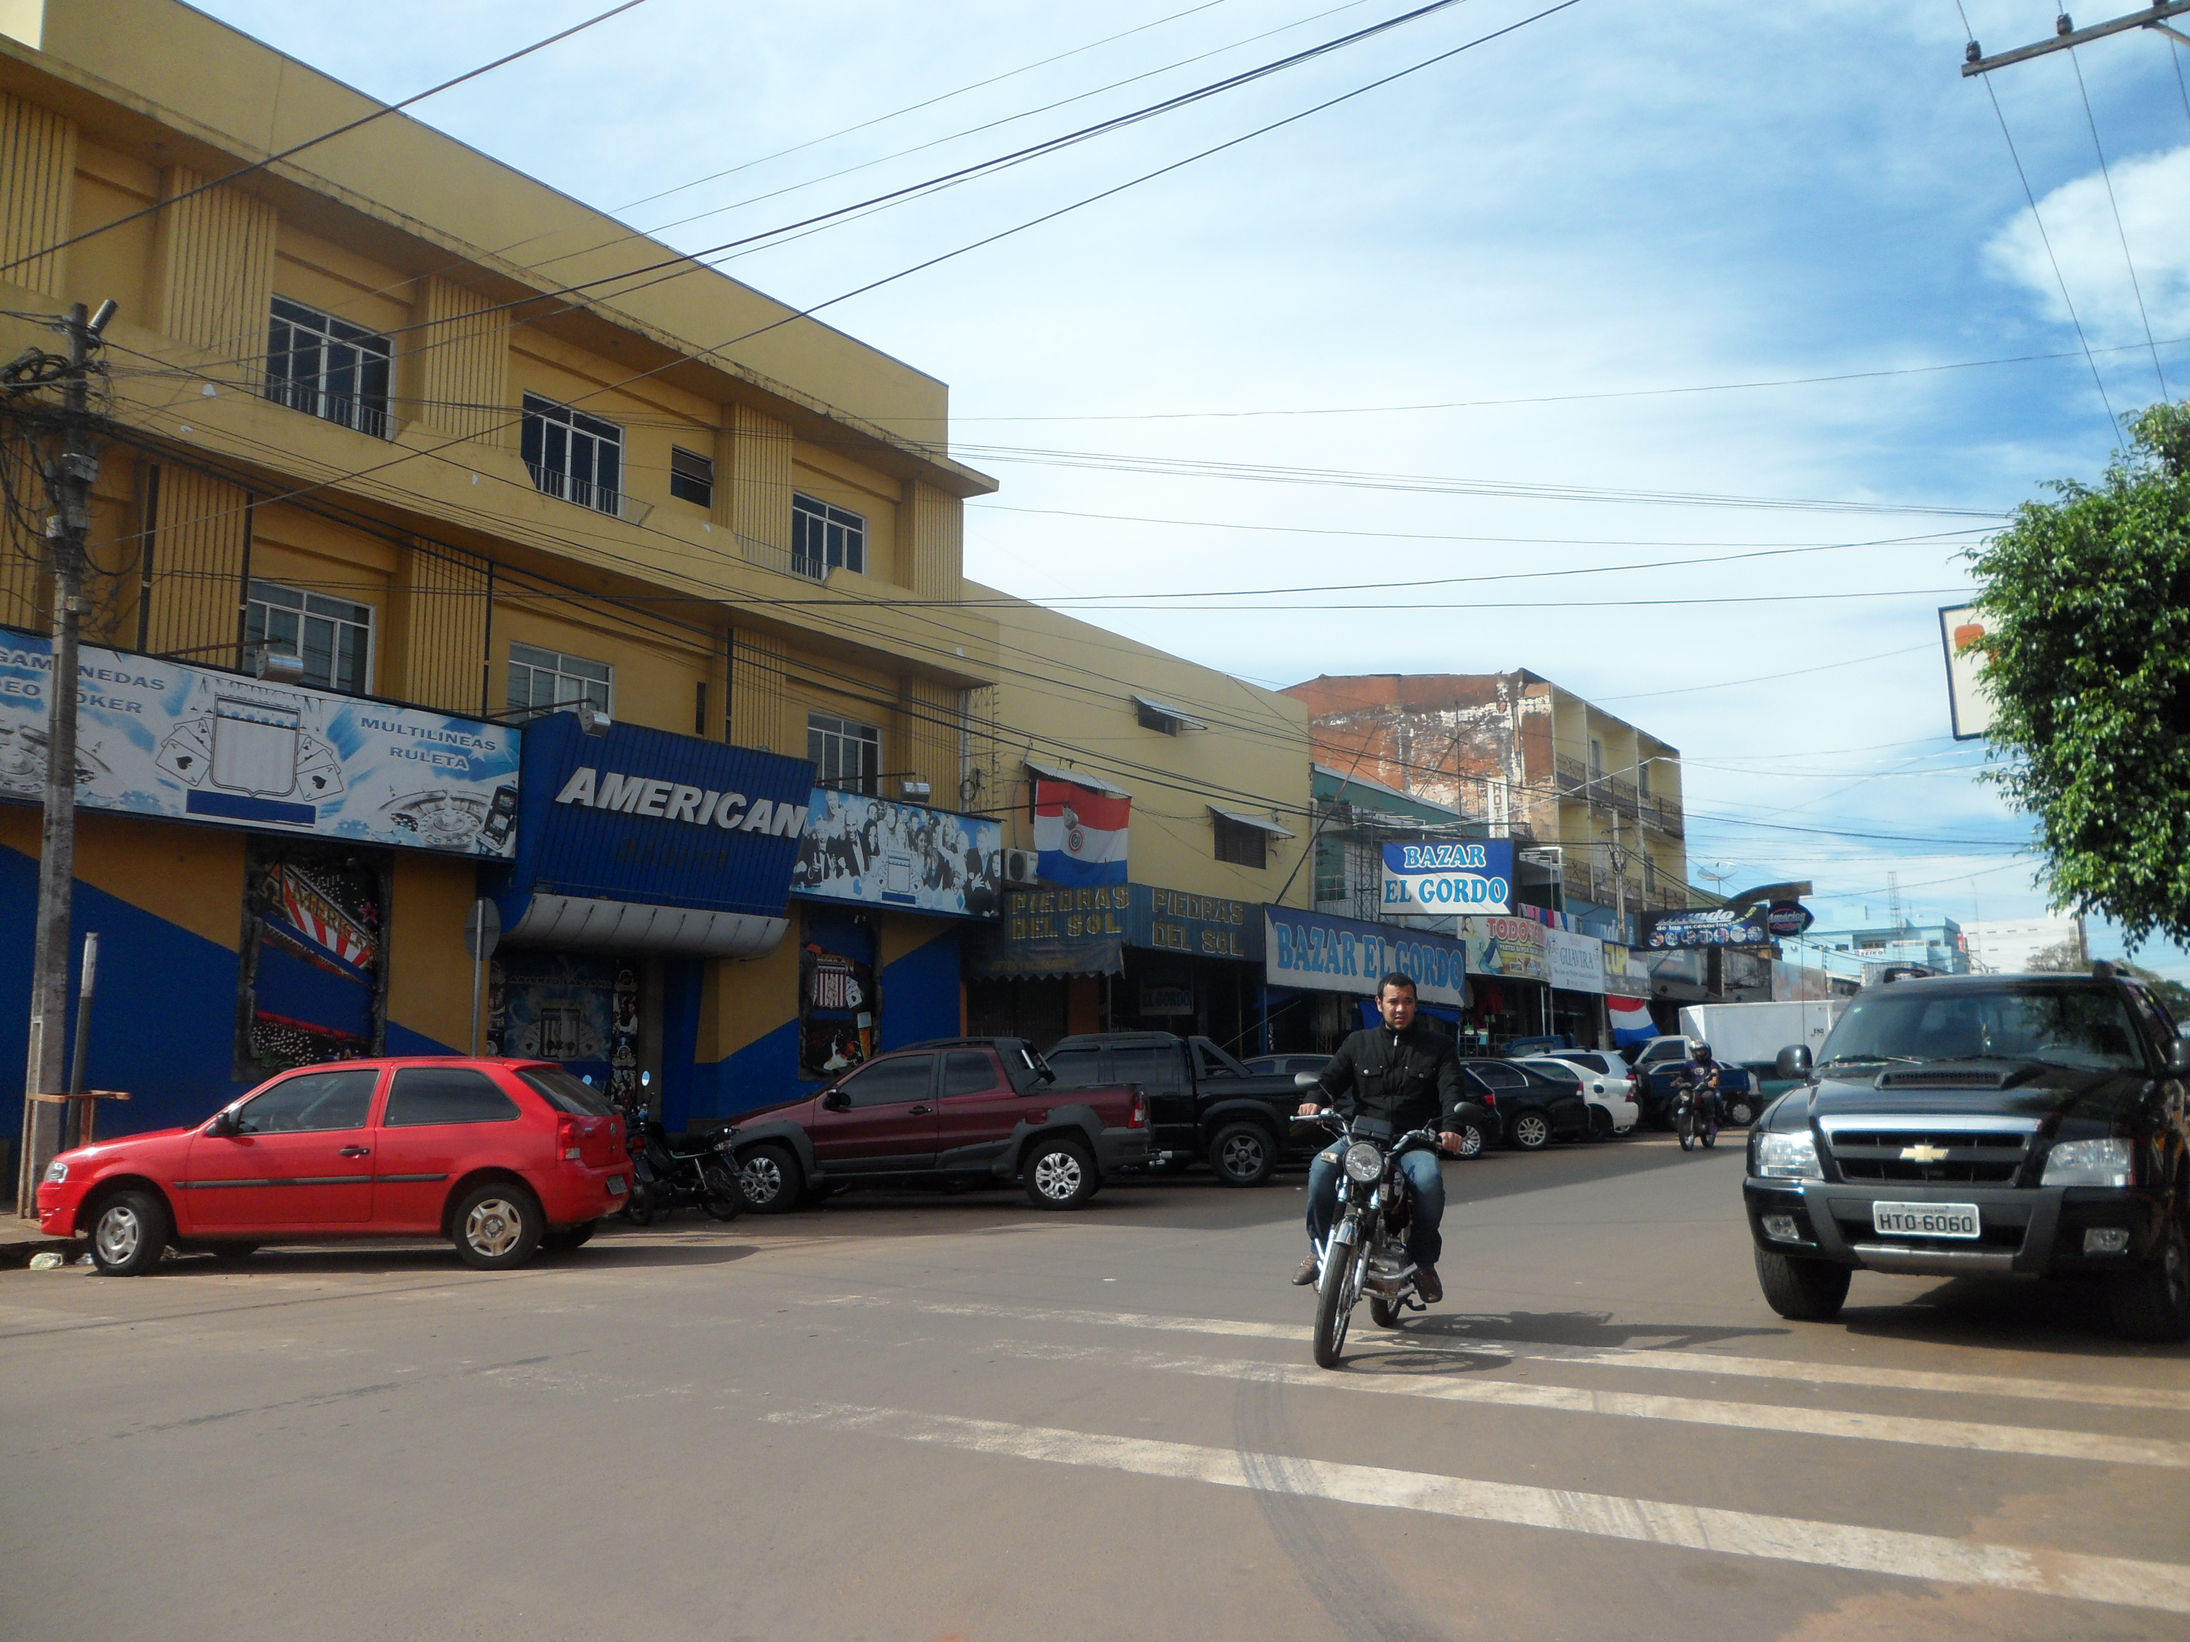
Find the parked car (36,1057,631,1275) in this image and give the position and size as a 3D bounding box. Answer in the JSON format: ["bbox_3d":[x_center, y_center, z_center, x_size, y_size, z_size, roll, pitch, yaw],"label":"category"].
[{"bbox_3d":[-5.275,2.412,12.226,3.920,1.420,1.650,-1,-9,0],"label":"parked car"}]

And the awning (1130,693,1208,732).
[{"bbox_3d":[1.387,-1.983,30.995,0.570,0.330,1.725,-7,-11,35],"label":"awning"}]

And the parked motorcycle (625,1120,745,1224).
[{"bbox_3d":[-3.614,3.052,15.349,1.900,1.050,0.700,-8,-11,40],"label":"parked motorcycle"}]

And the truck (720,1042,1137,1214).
[{"bbox_3d":[-1.648,2.959,16.821,4.450,1.640,1.740,-1,-9,1],"label":"truck"}]

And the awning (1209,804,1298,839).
[{"bbox_3d":[3.037,0.008,32.996,0.570,0.330,2.364,-7,-11,35],"label":"awning"}]

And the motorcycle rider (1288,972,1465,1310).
[{"bbox_3d":[1.317,1.463,7.874,0.750,1.430,0.780,-4,-9,20],"label":"motorcycle rider"}]

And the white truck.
[{"bbox_3d":[15.081,5.815,40.840,5.076,2.726,1.950,-1,-9,2],"label":"white truck"}]

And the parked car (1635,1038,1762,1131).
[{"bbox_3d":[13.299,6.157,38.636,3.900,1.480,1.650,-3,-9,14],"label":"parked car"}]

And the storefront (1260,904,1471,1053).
[{"bbox_3d":[4.472,3.728,30.959,1.400,3.700,8.000,-7,-11,35],"label":"storefront"}]

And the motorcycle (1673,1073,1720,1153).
[{"bbox_3d":[9.362,4.535,26.486,0.720,1.120,1.950,-7,-11,35],"label":"motorcycle"}]

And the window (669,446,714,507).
[{"bbox_3d":[-5.310,-4.541,22.540,0.150,0.700,0.700,-7,-11,35],"label":"window"}]

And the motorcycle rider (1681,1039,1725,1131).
[{"bbox_3d":[9.493,4.145,26.697,0.660,1.400,0.800,-7,-11,35],"label":"motorcycle rider"}]

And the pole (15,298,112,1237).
[{"bbox_3d":[-8.369,-0.640,13.843,0.380,7.561,0.400,-7,-11,35],"label":"pole"}]

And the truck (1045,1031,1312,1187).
[{"bbox_3d":[0.231,3.329,19.870,5.200,1.750,1.750,0,-9,-4],"label":"truck"}]

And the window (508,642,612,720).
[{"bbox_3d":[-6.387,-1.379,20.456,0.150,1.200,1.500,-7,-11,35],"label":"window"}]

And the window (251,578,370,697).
[{"bbox_3d":[-8.314,-1.842,18.116,0.120,1.170,1.401,-7,-11,35],"label":"window"}]

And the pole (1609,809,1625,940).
[{"bbox_3d":[14.200,3.689,45.889,0.200,8.125,0.200,-7,-11,35],"label":"pole"}]

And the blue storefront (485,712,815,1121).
[{"bbox_3d":[-5.372,1.596,19.991,2.200,4.900,3.750,-7,-11,35],"label":"blue storefront"}]

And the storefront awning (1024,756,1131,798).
[{"bbox_3d":[-0.271,-0.669,28.189,0.550,0.380,2.300,-7,-11,35],"label":"storefront awning"}]

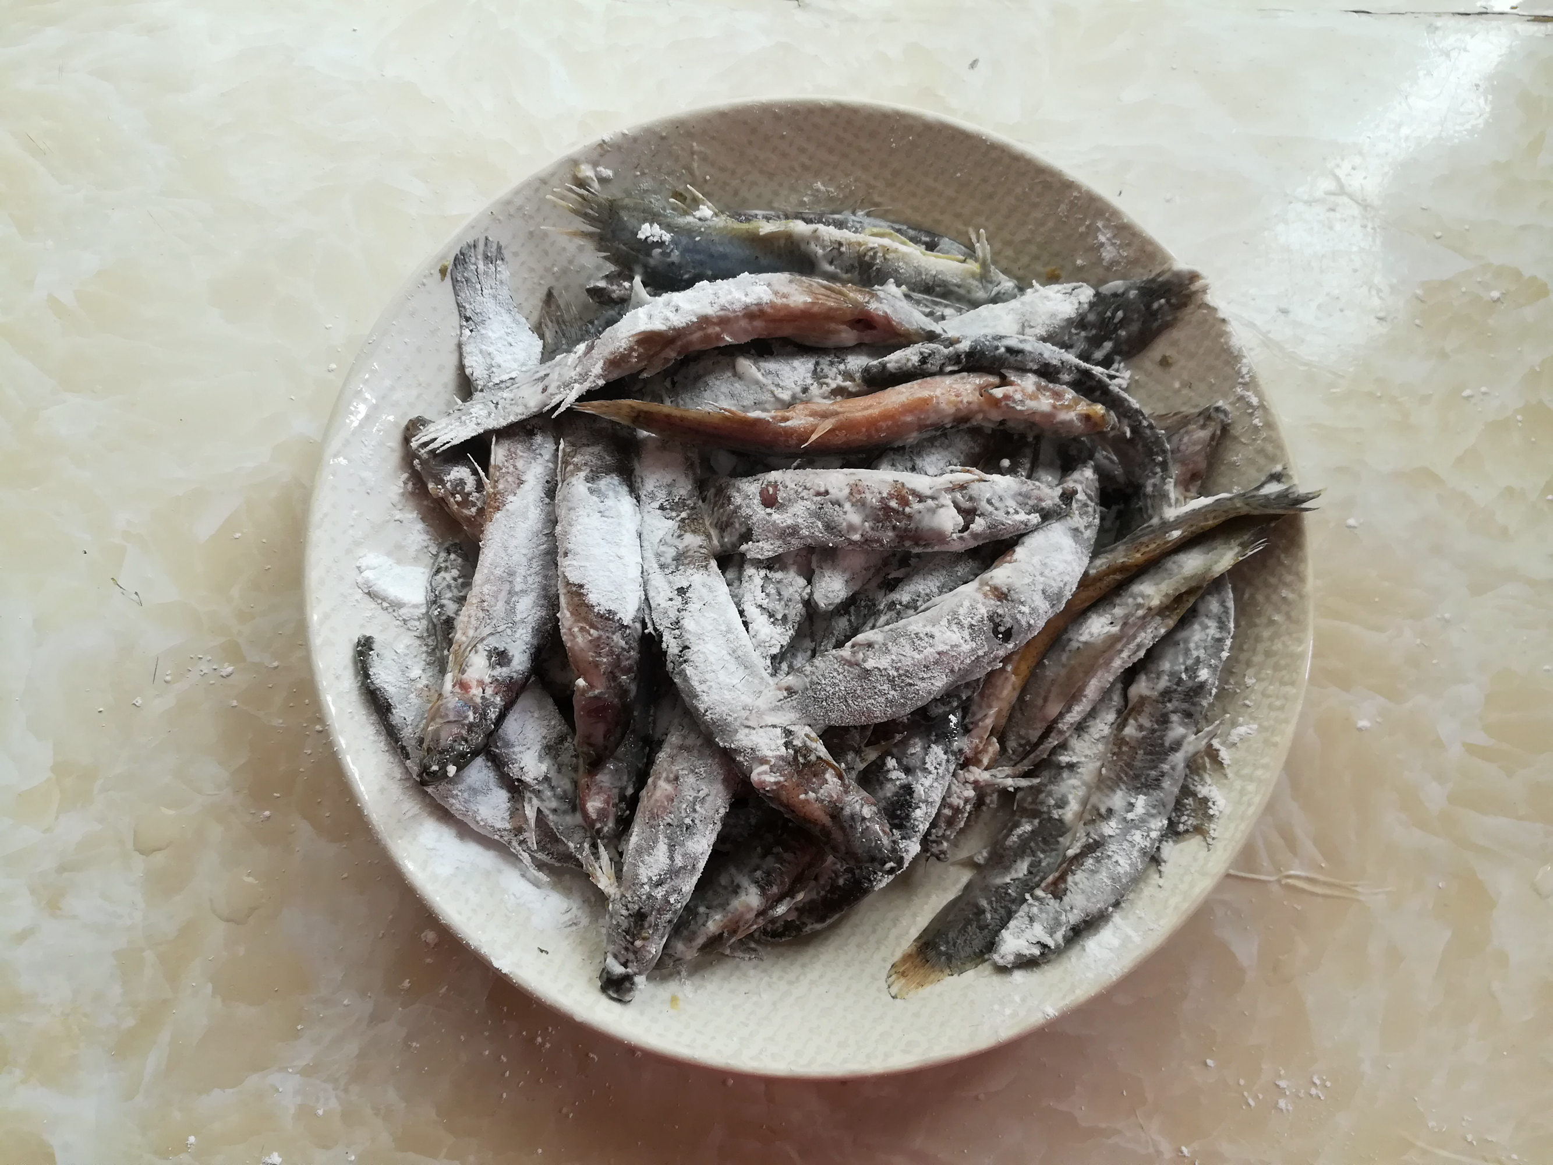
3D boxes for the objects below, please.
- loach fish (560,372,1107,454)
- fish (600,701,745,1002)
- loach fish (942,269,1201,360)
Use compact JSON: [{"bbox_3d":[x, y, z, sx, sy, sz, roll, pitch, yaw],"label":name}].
[{"bbox_3d":[0.018,-0.045,0.308,0.141,0.021,0.019,-1,78,0],"label":"loach fish"},{"bbox_3d":[-0.028,0.061,0.299,0.022,0.023,0.093,15,78,1],"label":"fish"},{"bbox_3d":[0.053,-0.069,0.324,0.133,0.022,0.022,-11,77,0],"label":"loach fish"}]

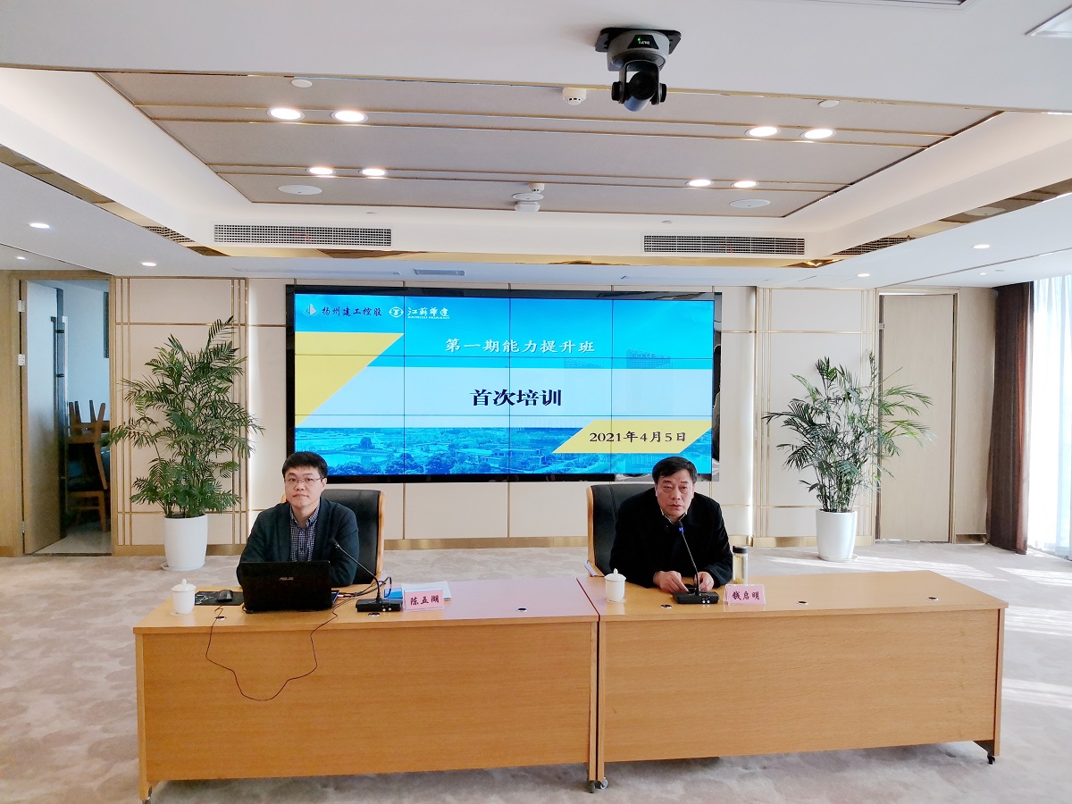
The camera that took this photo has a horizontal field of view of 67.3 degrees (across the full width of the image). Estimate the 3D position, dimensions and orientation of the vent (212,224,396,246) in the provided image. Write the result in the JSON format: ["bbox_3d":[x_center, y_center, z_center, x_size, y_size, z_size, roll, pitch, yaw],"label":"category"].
[{"bbox_3d":[-1.855,-1.326,6.445,1.379,0.163,0.050,0,2,-6],"label":"vent"}]

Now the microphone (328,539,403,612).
[{"bbox_3d":[-0.706,0.717,3.348,0.305,0.257,0.200,0,2,-6],"label":"microphone"}]

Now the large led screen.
[{"bbox_3d":[-0.259,-0.159,7.913,4.244,1.891,0.120,0,2,-6],"label":"large led screen"}]

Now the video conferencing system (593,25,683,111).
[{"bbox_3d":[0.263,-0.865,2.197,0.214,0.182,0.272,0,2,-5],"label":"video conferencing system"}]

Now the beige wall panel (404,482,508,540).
[{"bbox_3d":[-0.772,1.056,7.873,1.010,0.556,0.040,0,2,-5],"label":"beige wall panel"}]

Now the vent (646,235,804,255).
[{"bbox_3d":[1.588,-1.311,6.781,1.388,0.161,0.050,0,2,-6],"label":"vent"}]

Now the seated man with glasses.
[{"bbox_3d":[-1.127,0.906,3.885,0.539,1.329,0.752,0,2,-5],"label":"seated man with glasses"}]

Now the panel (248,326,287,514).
[{"bbox_3d":[-2.537,0.160,7.676,0.397,1.752,0.040,0,2,-5],"label":"panel"}]

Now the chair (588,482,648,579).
[{"bbox_3d":[0.569,1.010,4.264,0.560,1.085,0.660,0,2,-6],"label":"chair"}]

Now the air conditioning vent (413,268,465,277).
[{"bbox_3d":[-0.840,-1.141,7.051,0.419,0.050,0.375,0,2,-5],"label":"air conditioning vent"}]

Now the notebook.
[{"bbox_3d":[-1.010,0.735,3.341,0.352,0.217,0.325,0,2,-10],"label":"notebook"}]

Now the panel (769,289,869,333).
[{"bbox_3d":[2.816,-0.910,8.035,1.034,0.430,0.040,0,2,-5],"label":"panel"}]

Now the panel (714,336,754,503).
[{"bbox_3d":[1.990,0.182,8.104,0.415,1.769,0.040,0,2,-5],"label":"panel"}]

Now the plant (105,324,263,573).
[{"bbox_3d":[-3.073,0.363,6.986,1.326,2.182,1.139,0,2,-5],"label":"plant"}]

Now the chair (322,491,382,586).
[{"bbox_3d":[-1.040,1.006,3.976,0.560,1.085,0.660,0,2,-6],"label":"chair"}]

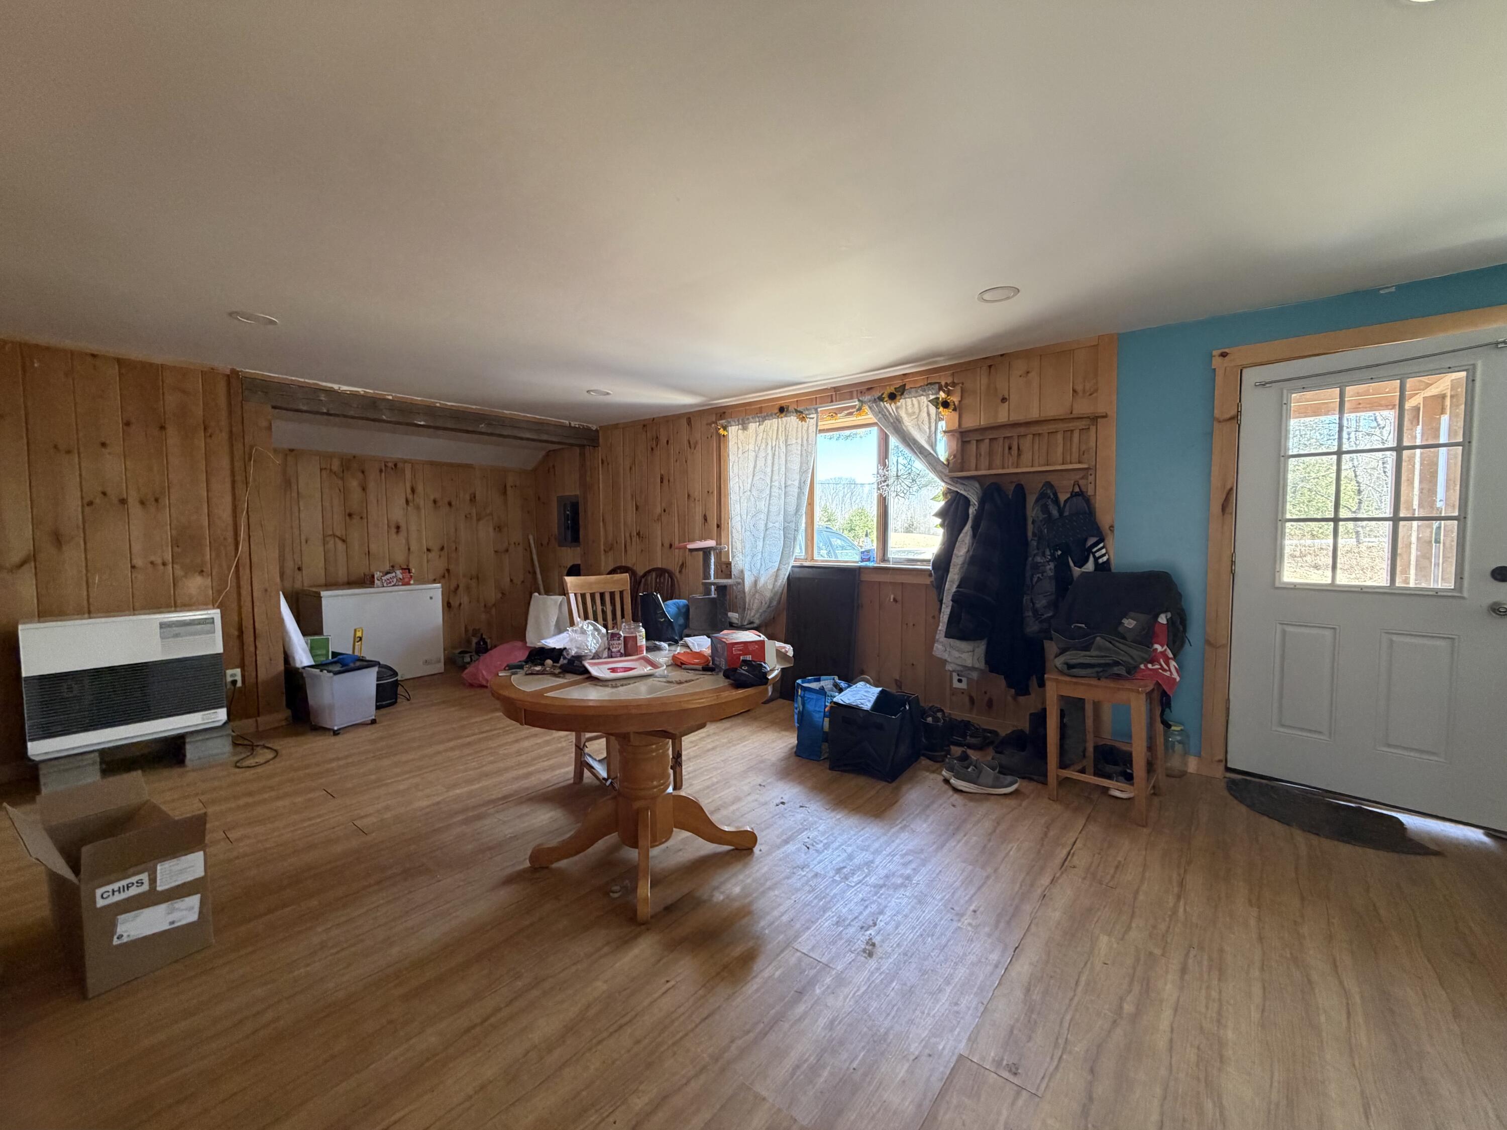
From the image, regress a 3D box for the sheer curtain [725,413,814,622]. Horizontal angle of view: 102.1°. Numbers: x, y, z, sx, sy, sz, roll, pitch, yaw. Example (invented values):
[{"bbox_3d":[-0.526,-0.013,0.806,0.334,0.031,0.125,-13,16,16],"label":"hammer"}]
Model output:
[{"bbox_3d":[0.140,-0.325,4.746,0.880,1.660,0.140,2,4,39],"label":"sheer curtain"}]

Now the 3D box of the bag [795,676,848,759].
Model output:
[{"bbox_3d":[0.405,0.869,3.509,0.186,0.400,0.382,2,4,31],"label":"bag"}]

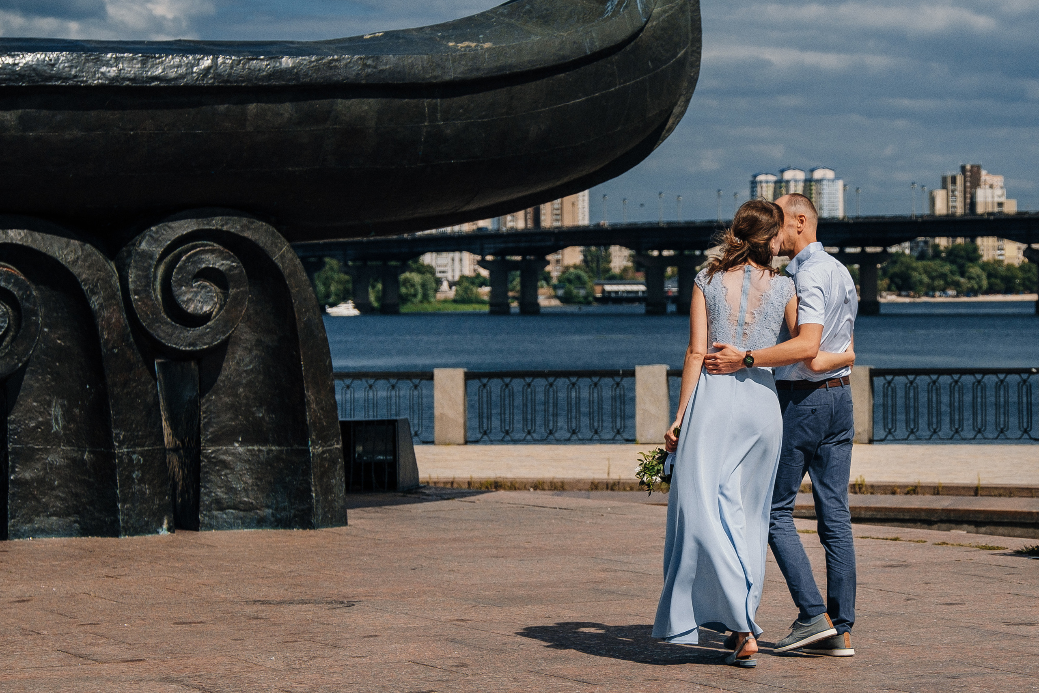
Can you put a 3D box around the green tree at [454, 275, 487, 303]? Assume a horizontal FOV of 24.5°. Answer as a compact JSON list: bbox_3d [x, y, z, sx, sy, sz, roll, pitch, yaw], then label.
[{"bbox_3d":[-15.297,-17.540,740.000,10.530,9.020,10.530,0,1,0],"label":"green tree"}]

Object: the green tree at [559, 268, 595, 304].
[{"bbox_3d":[19.829,-20.938,830.000,12.660,12.930,12.660,0,1,0],"label":"green tree"}]

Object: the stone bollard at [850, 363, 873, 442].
[{"bbox_3d":[4.483,0.775,31.800,0.430,1.027,0.430,0,1,4],"label":"stone bollard"}]

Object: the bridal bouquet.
[{"bbox_3d":[0.535,0.427,8.850,0.200,0.280,0.200,21,6,0],"label":"bridal bouquet"}]

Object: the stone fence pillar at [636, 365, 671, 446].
[{"bbox_3d":[1.795,0.778,32.200,0.430,1.053,0.430,0,1,4],"label":"stone fence pillar"}]

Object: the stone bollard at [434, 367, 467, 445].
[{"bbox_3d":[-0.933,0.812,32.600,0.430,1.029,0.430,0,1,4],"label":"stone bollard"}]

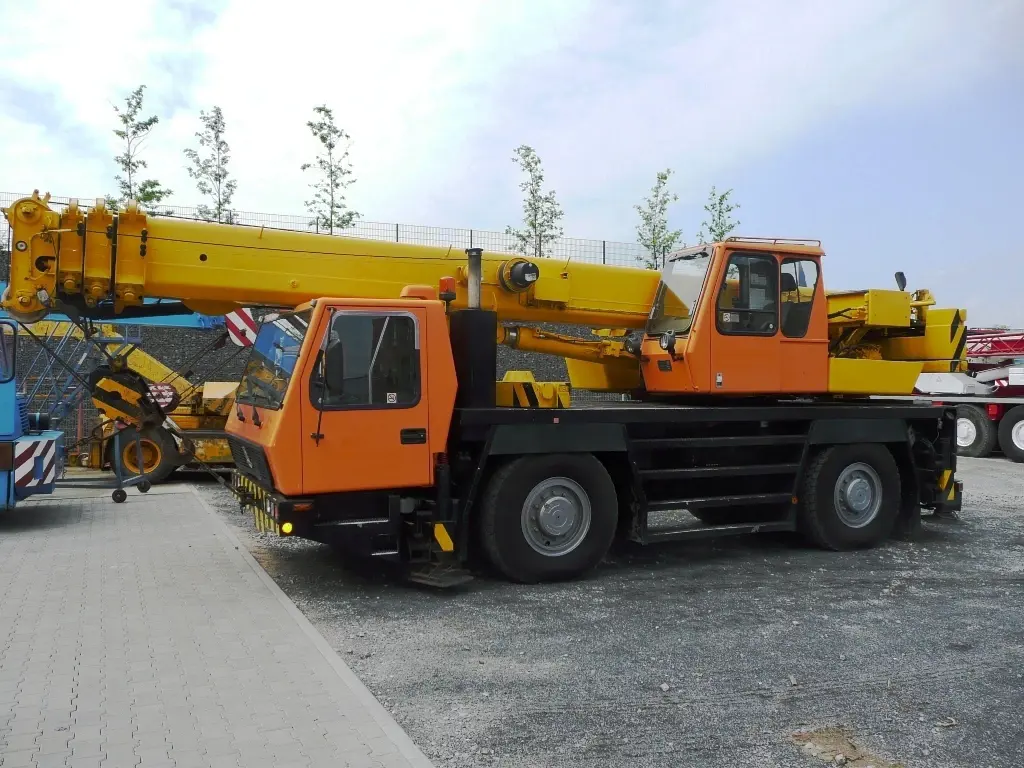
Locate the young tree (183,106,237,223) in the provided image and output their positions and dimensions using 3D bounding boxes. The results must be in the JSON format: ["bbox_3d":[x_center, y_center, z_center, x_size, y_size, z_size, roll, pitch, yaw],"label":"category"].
[{"bbox_3d":[-9.272,-5.992,25.388,1.655,5.027,1.655,0,0,-20],"label":"young tree"}]

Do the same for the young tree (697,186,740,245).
[{"bbox_3d":[8.292,-5.629,33.259,1.927,4.603,1.927,0,0,14],"label":"young tree"}]

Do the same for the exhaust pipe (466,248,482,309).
[{"bbox_3d":[-0.332,-0.933,7.327,0.140,0.530,0.140,0,0,0],"label":"exhaust pipe"}]

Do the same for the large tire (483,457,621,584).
[{"bbox_3d":[0.330,1.170,7.524,1.280,1.250,0.360,1,0,-27],"label":"large tire"}]

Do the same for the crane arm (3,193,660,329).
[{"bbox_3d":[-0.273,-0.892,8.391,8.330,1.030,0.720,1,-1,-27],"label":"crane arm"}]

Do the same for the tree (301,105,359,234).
[{"bbox_3d":[-5.924,-6.261,26.888,1.883,5.623,1.883,0,0,-12],"label":"tree"}]

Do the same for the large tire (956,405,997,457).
[{"bbox_3d":[11.770,1.208,21.278,0.370,1.340,1.340,0,0,-25],"label":"large tire"}]

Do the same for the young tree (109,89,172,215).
[{"bbox_3d":[-11.082,-6.190,24.577,1.899,5.392,1.899,0,0,-24],"label":"young tree"}]

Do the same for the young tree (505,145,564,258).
[{"bbox_3d":[0.812,-6.020,29.907,2.166,5.256,2.166,0,0,2],"label":"young tree"}]

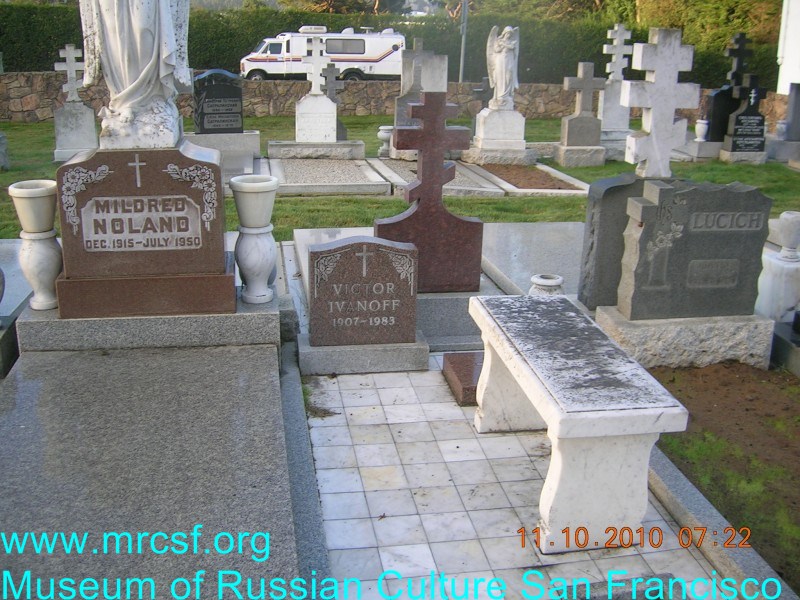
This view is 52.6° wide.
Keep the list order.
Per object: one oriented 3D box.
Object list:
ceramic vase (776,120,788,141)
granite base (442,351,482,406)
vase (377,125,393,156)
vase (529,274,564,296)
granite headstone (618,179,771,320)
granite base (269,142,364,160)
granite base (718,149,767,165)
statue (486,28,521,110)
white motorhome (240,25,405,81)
[{"bbox_3d":[5.466,-2.422,11.560,0.165,0.280,0.165,-2,18,-9],"label":"ceramic vase"},{"bbox_3d":[0.418,0.319,3.360,0.410,0.082,0.340,-2,18,-9],"label":"granite base"},{"bbox_3d":[-0.176,-2.033,10.407,0.230,0.398,0.230,-2,19,-10],"label":"vase"},{"bbox_3d":[0.687,0.025,3.822,0.200,0.270,0.200,-2,19,-10],"label":"vase"},{"bbox_3d":[1.324,-0.230,3.653,0.638,0.605,0.153,-2,19,-10],"label":"granite headstone"},{"bbox_3d":[-1.065,-1.920,10.333,1.212,0.185,0.310,-2,19,-10],"label":"granite base"},{"bbox_3d":[4.636,-1.940,10.922,0.519,0.146,0.280,-2,19,-10],"label":"granite base"},{"bbox_3d":[1.286,-2.888,10.100,0.382,1.001,0.289,-1,19,-10],"label":"statue"},{"bbox_3d":[-3.503,-11.055,36.800,7.200,2.700,2.200,-2,19,-11],"label":"white motorhome"}]

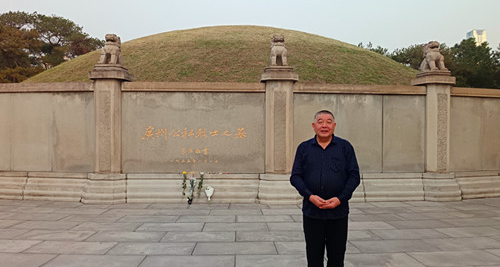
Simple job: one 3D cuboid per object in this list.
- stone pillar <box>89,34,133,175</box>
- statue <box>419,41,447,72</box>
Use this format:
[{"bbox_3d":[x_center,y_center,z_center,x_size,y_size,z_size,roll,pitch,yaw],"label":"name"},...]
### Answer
[{"bbox_3d":[-2.948,-0.650,8.014,0.762,2.930,0.570,0,1,5],"label":"stone pillar"},{"bbox_3d":[4.173,-1.735,8.528,0.360,0.678,0.450,0,1,-11],"label":"statue"}]

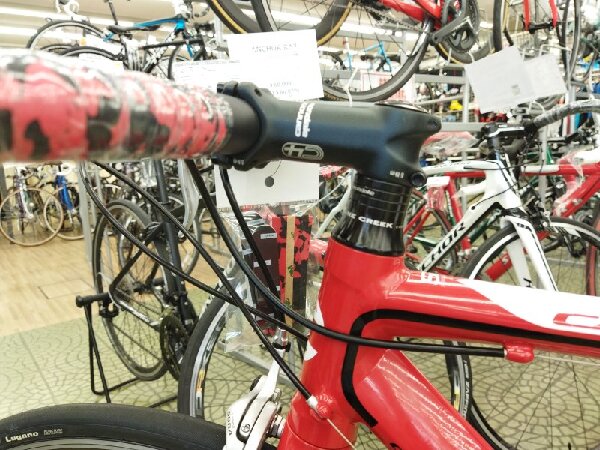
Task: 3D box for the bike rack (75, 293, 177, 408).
[{"bbox_3d":[-0.566,0.415,1.703,0.385,0.393,0.250,-12,13,-43],"label":"bike rack"}]

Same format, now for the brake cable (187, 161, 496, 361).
[{"bbox_3d":[0.021,0.016,0.256,0.176,0.129,0.041,-1,10,13],"label":"brake cable"}]

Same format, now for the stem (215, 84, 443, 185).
[{"bbox_3d":[0.012,-0.053,0.278,0.137,0.053,0.044,9,12,12],"label":"stem"}]

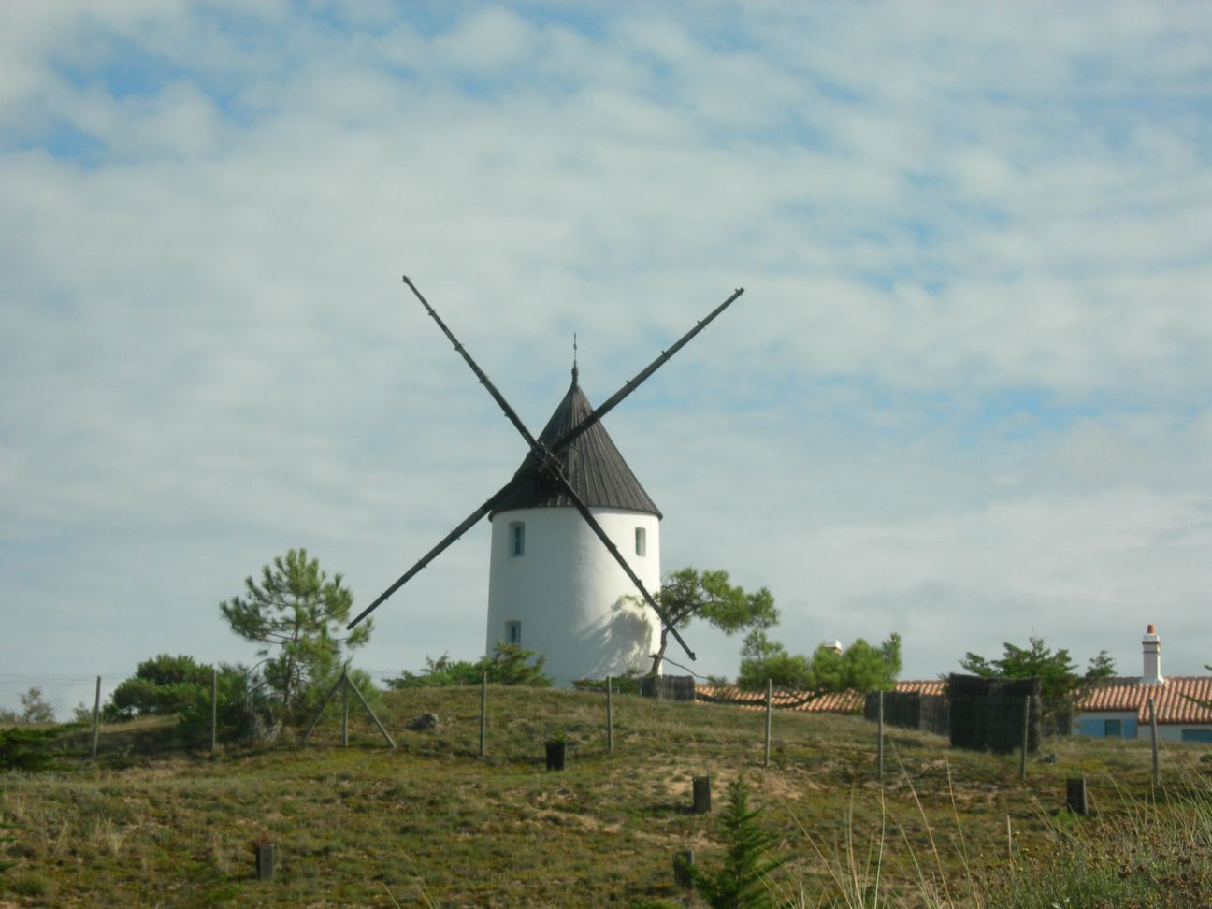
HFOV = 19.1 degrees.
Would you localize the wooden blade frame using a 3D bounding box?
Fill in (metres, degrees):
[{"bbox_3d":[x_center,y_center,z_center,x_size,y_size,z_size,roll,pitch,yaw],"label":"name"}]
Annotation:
[{"bbox_3d":[-1.801,0.269,108.000,11.880,11.684,0.700,-3,-15,20],"label":"wooden blade frame"}]

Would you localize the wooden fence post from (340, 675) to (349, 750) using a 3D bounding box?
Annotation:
[{"bbox_3d":[-4.477,4.420,62.000,0.083,1.286,0.083,0,-8,0],"label":"wooden fence post"}]

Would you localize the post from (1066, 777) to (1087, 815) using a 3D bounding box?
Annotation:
[{"bbox_3d":[6.655,4.834,51.000,0.270,0.536,0.250,0,-8,0],"label":"post"}]

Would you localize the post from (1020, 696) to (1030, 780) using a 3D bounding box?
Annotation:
[{"bbox_3d":[6.570,4.436,56.500,0.075,1.357,0.075,3,-7,7],"label":"post"}]

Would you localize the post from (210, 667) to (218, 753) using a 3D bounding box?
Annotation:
[{"bbox_3d":[-6.291,4.112,58.000,0.073,1.390,0.073,1,-7,-6],"label":"post"}]

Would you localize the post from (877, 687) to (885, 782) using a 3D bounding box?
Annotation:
[{"bbox_3d":[4.282,4.367,56.000,0.073,1.460,0.073,0,-7,4],"label":"post"}]

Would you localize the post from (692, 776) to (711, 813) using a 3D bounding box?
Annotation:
[{"bbox_3d":[1.346,4.814,51.000,0.250,0.522,0.250,0,-8,0],"label":"post"}]

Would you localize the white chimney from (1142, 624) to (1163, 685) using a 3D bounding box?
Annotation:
[{"bbox_3d":[18.164,6.632,120.000,0.600,2.016,0.630,-2,-8,17],"label":"white chimney"}]

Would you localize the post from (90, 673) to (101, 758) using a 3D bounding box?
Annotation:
[{"bbox_3d":[-8.891,4.590,63.000,0.083,1.456,0.083,3,-8,0],"label":"post"}]

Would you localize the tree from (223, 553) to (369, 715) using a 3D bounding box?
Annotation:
[{"bbox_3d":[-5.512,3.151,64.000,2.672,2.966,2.500,1,-7,-5],"label":"tree"}]

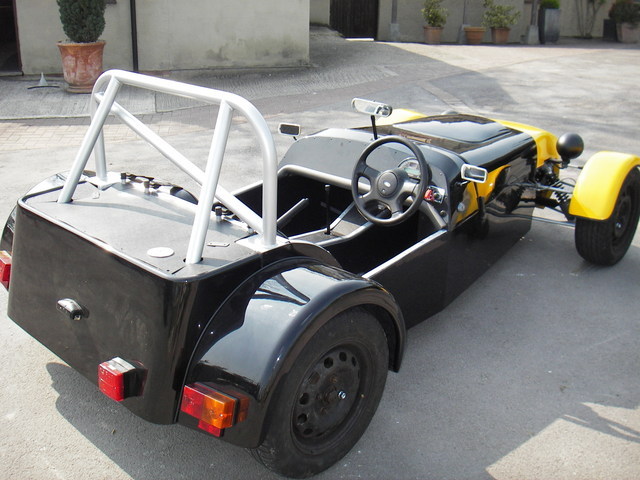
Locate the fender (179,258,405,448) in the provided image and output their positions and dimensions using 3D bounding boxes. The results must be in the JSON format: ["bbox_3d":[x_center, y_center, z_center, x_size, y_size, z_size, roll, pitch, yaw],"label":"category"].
[{"bbox_3d":[-0.066,0.334,2.307,0.291,0.446,0.781,20,30,40],"label":"fender"}]

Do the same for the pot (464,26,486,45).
[{"bbox_3d":[2.938,-3.844,13.245,0.407,0.289,0.407,0,22,0],"label":"pot"}]

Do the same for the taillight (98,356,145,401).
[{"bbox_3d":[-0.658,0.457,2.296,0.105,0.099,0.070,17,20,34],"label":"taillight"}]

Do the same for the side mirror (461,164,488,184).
[{"bbox_3d":[0.673,-0.287,3.020,0.112,0.064,0.037,17,30,38],"label":"side mirror"}]

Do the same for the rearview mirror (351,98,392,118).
[{"bbox_3d":[0.248,-0.620,3.296,0.215,0.056,0.034,21,28,37],"label":"rearview mirror"}]

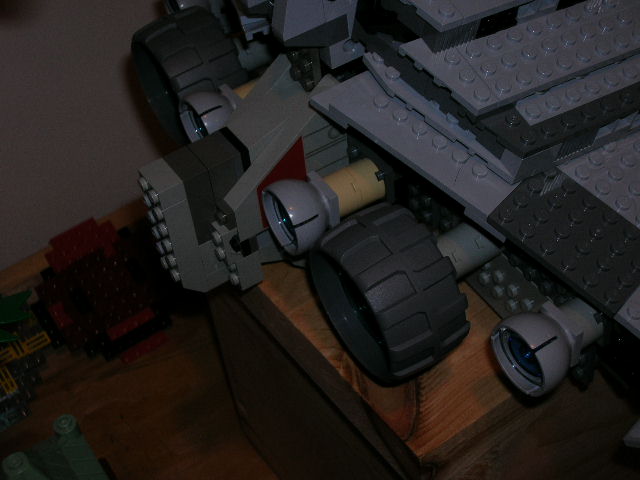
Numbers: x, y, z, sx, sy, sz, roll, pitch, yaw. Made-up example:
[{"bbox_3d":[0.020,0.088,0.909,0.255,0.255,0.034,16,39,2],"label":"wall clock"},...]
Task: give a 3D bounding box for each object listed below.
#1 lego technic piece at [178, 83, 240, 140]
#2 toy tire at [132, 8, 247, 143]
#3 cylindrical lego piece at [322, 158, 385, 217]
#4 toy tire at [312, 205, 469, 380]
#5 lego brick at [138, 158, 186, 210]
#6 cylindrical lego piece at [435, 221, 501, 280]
[{"bbox_3d":[-0.039,-0.046,0.411,0.021,0.027,0.027,-29,50,-18],"label":"lego technic piece"},{"bbox_3d":[-0.052,-0.064,0.439,0.030,0.054,0.054,-29,50,-18],"label":"toy tire"},{"bbox_3d":[0.012,-0.018,0.378,0.019,0.016,0.016,-29,50,-18],"label":"cylindrical lego piece"},{"bbox_3d":[0.022,0.018,0.357,0.030,0.054,0.054,-29,50,-18],"label":"toy tire"},{"bbox_3d":[-0.055,-0.019,0.371,0.011,0.008,0.016,-29,50,-18],"label":"lego brick"},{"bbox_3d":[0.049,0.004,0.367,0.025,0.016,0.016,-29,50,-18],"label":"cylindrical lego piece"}]

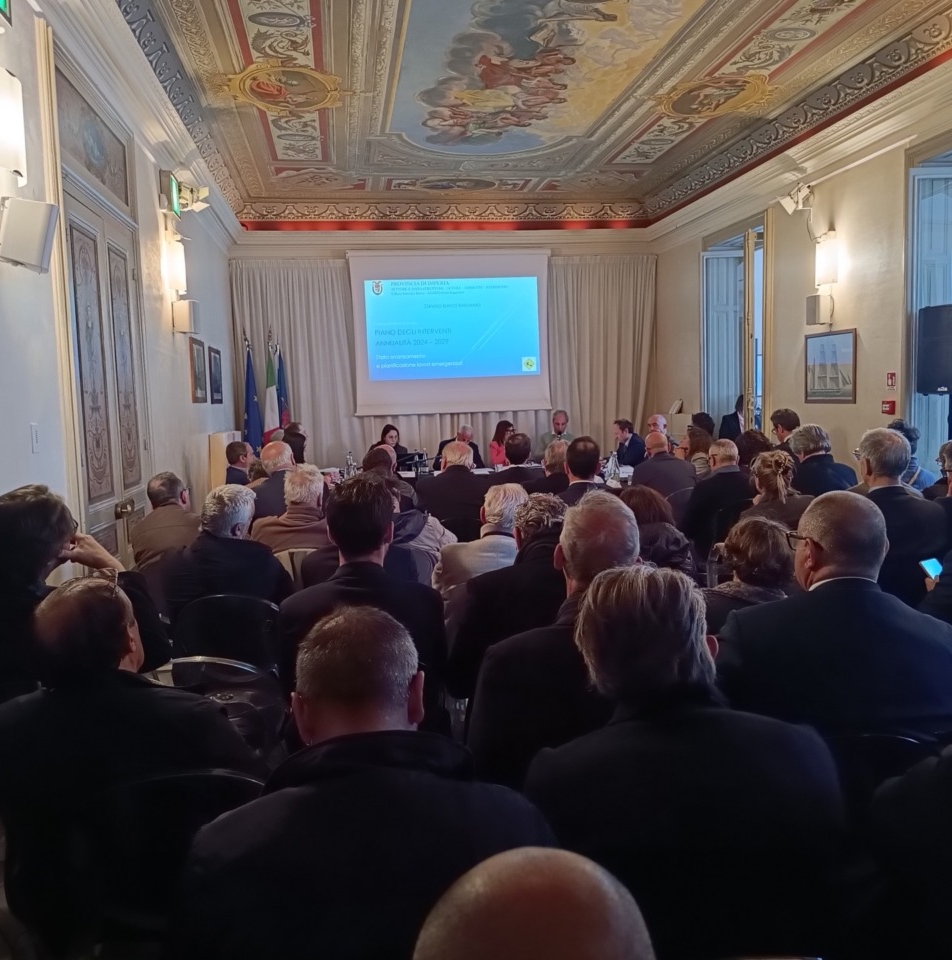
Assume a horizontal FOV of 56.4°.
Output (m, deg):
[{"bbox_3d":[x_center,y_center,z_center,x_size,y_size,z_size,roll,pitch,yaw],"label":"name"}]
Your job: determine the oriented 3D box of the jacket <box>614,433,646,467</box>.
[{"bbox_3d":[1.590,-0.187,9.115,0.370,0.560,0.460,-4,6,-26],"label":"jacket"}]

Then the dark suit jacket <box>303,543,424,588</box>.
[{"bbox_3d":[-0.413,0.536,3.285,0.500,0.630,0.360,-2,5,-8],"label":"dark suit jacket"}]

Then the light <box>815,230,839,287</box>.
[{"bbox_3d":[2.704,-1.713,6.889,0.110,0.360,0.250,-2,5,-9],"label":"light"}]

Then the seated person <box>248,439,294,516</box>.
[{"bbox_3d":[-1.132,0.426,5.633,0.520,1.360,0.780,-1,5,6],"label":"seated person"}]

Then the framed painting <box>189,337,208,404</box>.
[{"bbox_3d":[-2.274,-0.898,7.320,0.035,0.520,0.680,-2,5,-9],"label":"framed painting"}]

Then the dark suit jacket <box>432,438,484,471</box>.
[{"bbox_3d":[-0.180,-0.143,9.050,0.550,0.560,0.420,-2,5,-9],"label":"dark suit jacket"}]

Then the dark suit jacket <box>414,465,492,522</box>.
[{"bbox_3d":[-0.121,0.225,5.080,0.490,0.630,0.360,-2,5,-8],"label":"dark suit jacket"}]

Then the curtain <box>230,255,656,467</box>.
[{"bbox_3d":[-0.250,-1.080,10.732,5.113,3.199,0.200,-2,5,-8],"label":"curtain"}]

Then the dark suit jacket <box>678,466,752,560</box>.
[{"bbox_3d":[1.424,0.235,5.165,0.490,0.630,0.360,-3,6,-16],"label":"dark suit jacket"}]

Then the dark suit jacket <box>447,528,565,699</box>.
[{"bbox_3d":[0.179,0.467,2.862,0.510,0.640,0.370,-2,5,-8],"label":"dark suit jacket"}]

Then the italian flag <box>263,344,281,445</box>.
[{"bbox_3d":[-2.306,-0.844,10.032,0.240,1.340,0.200,-2,5,-8],"label":"italian flag"}]

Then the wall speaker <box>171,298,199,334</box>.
[{"bbox_3d":[-2.124,-1.199,6.494,0.160,0.240,0.180,-2,5,1],"label":"wall speaker"}]

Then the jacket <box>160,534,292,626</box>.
[{"bbox_3d":[-0.874,0.498,3.181,0.480,0.590,0.370,-2,5,-3],"label":"jacket"}]

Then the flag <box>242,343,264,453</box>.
[{"bbox_3d":[-2.491,-0.841,10.004,0.250,1.337,0.200,-2,5,-8],"label":"flag"}]

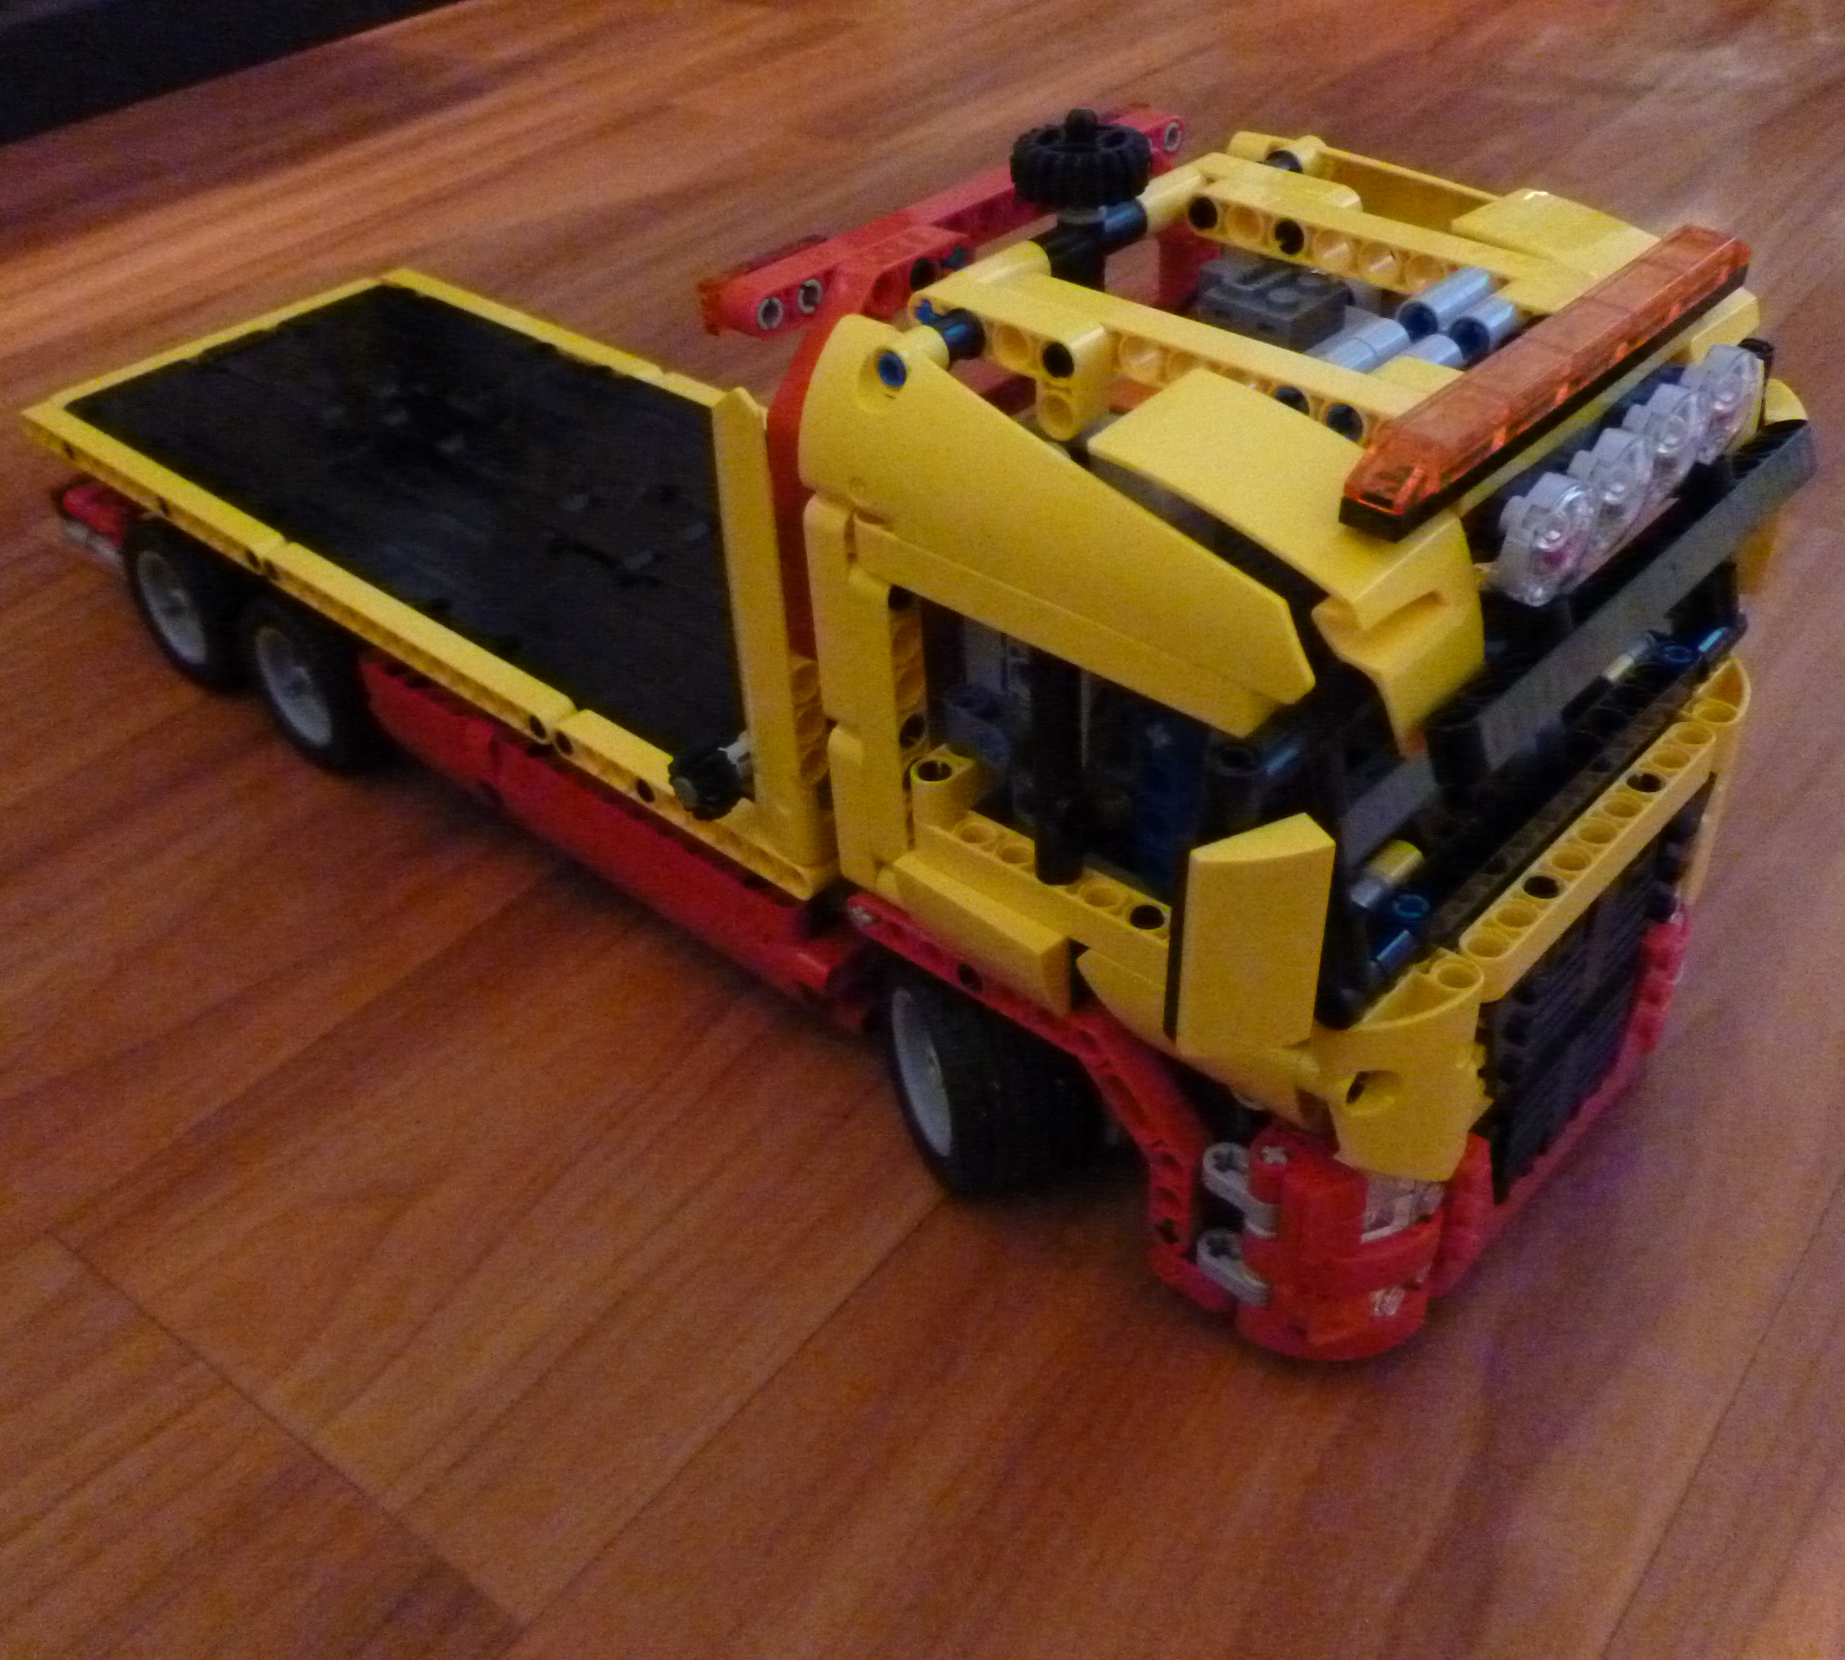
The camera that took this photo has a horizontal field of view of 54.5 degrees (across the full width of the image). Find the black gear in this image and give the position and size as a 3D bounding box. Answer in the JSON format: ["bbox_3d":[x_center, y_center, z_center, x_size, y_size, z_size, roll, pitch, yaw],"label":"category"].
[{"bbox_3d":[0.024,-0.101,0.269,0.021,0.010,0.021,-2,38,1],"label":"black gear"}]

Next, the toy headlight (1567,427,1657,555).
[{"bbox_3d":[0.087,-0.043,0.229,0.005,0.016,0.016,28,48,33],"label":"toy headlight"}]

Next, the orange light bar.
[{"bbox_3d":[0.084,-0.061,0.231,0.008,0.010,0.096,28,48,33],"label":"orange light bar"}]

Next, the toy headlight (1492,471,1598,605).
[{"bbox_3d":[0.076,-0.036,0.220,0.005,0.016,0.016,28,48,33],"label":"toy headlight"}]

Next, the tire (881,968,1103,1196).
[{"bbox_3d":[0.009,0.041,0.311,0.022,0.043,0.043,-18,41,-19],"label":"tire"}]

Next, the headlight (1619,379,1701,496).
[{"bbox_3d":[0.098,-0.051,0.238,0.005,0.016,0.016,28,48,33],"label":"headlight"}]

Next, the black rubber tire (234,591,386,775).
[{"bbox_3d":[-0.138,-0.037,0.418,0.043,0.043,0.022,28,48,33],"label":"black rubber tire"}]

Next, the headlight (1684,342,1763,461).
[{"bbox_3d":[0.109,-0.058,0.247,0.005,0.016,0.016,28,48,33],"label":"headlight"}]

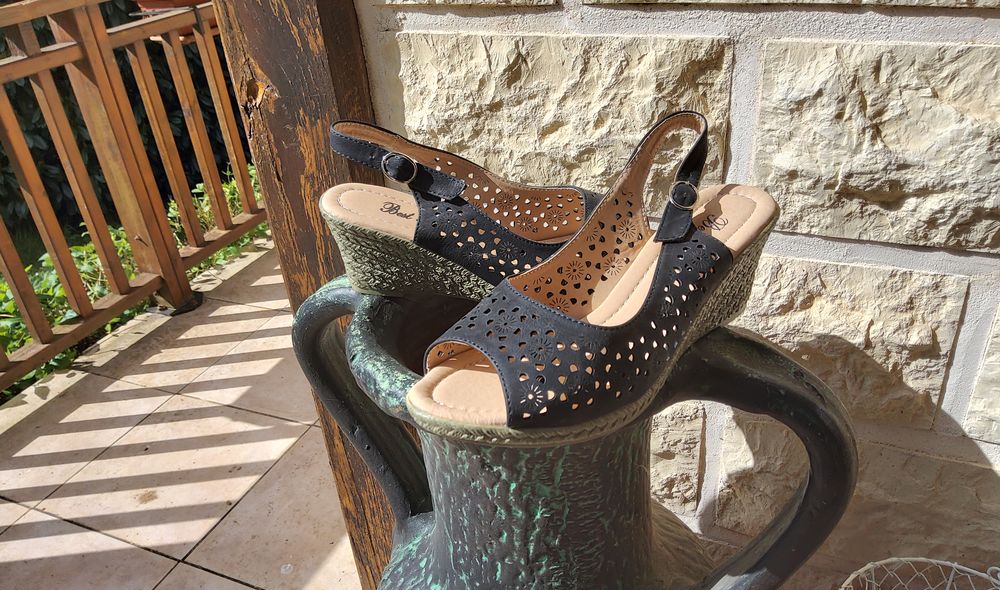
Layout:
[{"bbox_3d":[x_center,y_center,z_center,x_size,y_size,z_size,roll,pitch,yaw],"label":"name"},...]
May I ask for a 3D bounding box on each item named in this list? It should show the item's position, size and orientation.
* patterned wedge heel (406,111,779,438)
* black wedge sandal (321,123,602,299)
[{"bbox_3d":[0.059,-0.020,0.373,0.238,0.119,0.090,-22,34,-30],"label":"patterned wedge heel"},{"bbox_3d":[0.003,-0.058,0.462,0.238,0.113,0.090,-2,36,8],"label":"black wedge sandal"}]

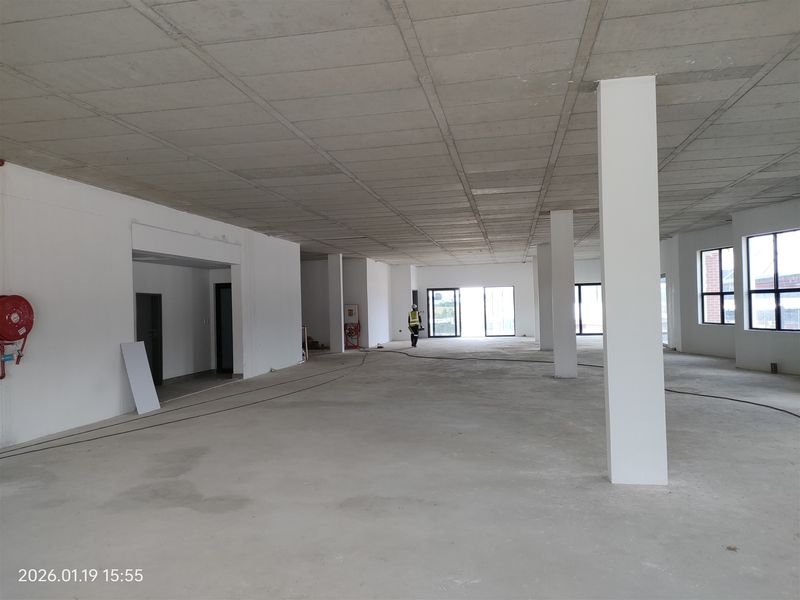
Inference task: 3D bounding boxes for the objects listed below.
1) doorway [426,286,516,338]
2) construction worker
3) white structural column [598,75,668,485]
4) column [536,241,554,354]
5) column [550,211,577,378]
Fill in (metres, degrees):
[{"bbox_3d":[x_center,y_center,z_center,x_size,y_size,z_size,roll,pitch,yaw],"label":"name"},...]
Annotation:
[{"bbox_3d":[3.567,0.628,28.956,4.300,2.476,0.180,-2,-1,11],"label":"doorway"},{"bbox_3d":[0.597,1.022,22.975,0.530,1.725,0.380,-1,-1,6],"label":"construction worker"},{"bbox_3d":[2.113,-0.169,5.281,0.470,3.635,0.232,-2,-1,11],"label":"white structural column"},{"bbox_3d":[5.040,-0.075,19.970,0.470,3.635,0.232,-2,-1,11],"label":"column"},{"bbox_3d":[3.593,-0.123,12.658,0.470,3.635,0.232,-2,-1,11],"label":"column"}]

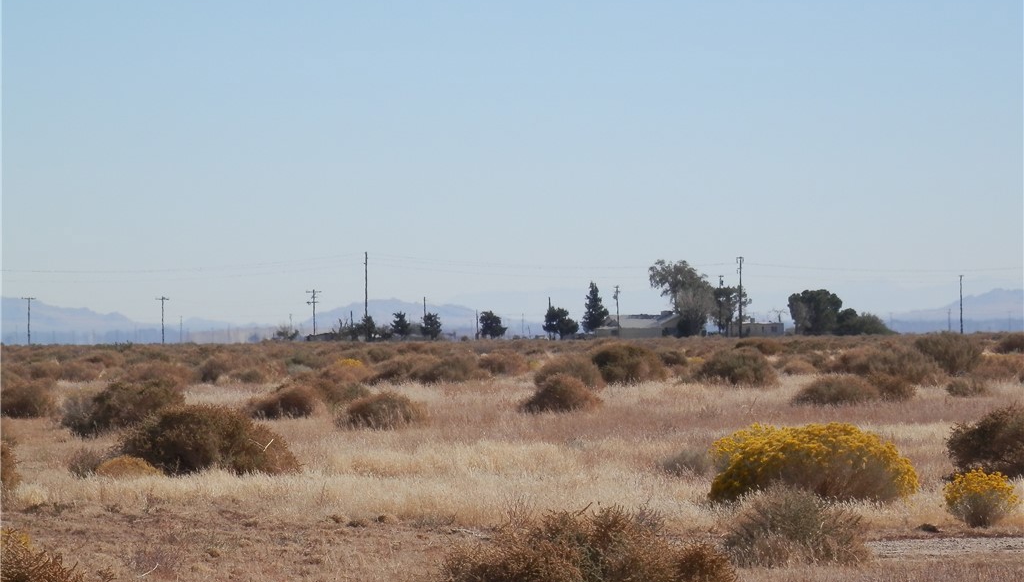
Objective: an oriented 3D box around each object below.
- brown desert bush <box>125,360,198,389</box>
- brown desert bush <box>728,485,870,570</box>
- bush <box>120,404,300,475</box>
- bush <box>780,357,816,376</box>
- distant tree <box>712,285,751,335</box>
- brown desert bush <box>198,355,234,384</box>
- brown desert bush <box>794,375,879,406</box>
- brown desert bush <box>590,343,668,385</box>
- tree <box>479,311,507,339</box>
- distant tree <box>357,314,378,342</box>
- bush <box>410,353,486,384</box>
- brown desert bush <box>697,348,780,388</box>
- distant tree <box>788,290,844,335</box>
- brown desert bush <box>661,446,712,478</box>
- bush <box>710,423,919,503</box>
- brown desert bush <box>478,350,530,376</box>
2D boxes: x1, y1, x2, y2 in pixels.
[{"bbox_3d":[-11.016,2.640,172.000,2.200,0.974,1.870,-1,0,0],"label":"brown desert bush"},{"bbox_3d":[1.986,1.644,38.200,1.005,0.572,0.905,-1,0,0],"label":"brown desert bush"},{"bbox_3d":[-3.498,1.723,63.500,2.089,0.835,1.800,-1,0,0],"label":"bush"},{"bbox_3d":[9.167,2.430,175.104,1.148,0.603,1.034,0,0,0],"label":"bush"},{"bbox_3d":[35.296,3.377,880.000,6.110,8.522,6.000,-1,0,0],"label":"distant tree"},{"bbox_3d":[-8.908,2.388,164.981,1.082,0.884,0.974,0,0,0],"label":"brown desert bush"},{"bbox_3d":[6.338,1.958,106.886,1.706,0.611,1.536,0,0,0],"label":"brown desert bush"},{"bbox_3d":[3.194,2.027,148.765,2.107,1.191,1.896,0,0,0],"label":"brown desert bush"},{"bbox_3d":[-3.029,5.436,850.000,4.349,4.504,4.200,-1,0,0],"label":"tree"},{"bbox_3d":[-23.764,6.085,900.000,3.618,4.769,3.437,-1,0,0],"label":"distant tree"},{"bbox_3d":[-2.031,2.494,175.000,2.430,0.991,2.200,-1,0,0],"label":"bush"},{"bbox_3d":[6.788,2.307,164.000,2.397,1.229,2.038,-1,0,0],"label":"brown desert bush"},{"bbox_3d":[47.295,3.572,850.000,8.700,7.610,7.800,-1,0,0],"label":"distant tree"},{"bbox_3d":[1.972,1.922,61.500,0.607,0.371,0.576,-1,0,0],"label":"brown desert bush"},{"bbox_3d":[2.819,1.608,51.000,1.938,0.746,1.600,-1,0,0],"label":"bush"},{"bbox_3d":[-0.256,2.460,187.000,1.780,0.920,1.700,-1,0,0],"label":"brown desert bush"}]

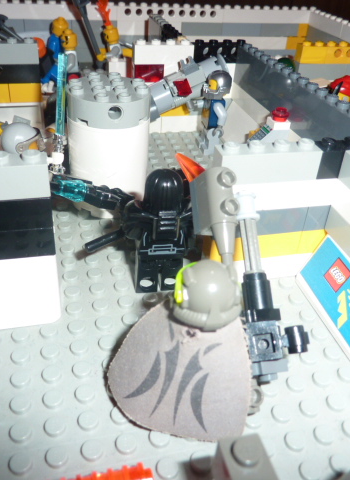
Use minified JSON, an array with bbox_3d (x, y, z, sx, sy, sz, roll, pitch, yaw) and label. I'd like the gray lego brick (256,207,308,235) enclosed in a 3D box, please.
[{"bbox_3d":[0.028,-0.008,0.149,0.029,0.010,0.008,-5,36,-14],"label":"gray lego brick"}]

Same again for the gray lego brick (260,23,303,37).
[{"bbox_3d":[0.079,-0.162,0.354,0.032,0.010,0.008,-5,36,-14],"label":"gray lego brick"}]

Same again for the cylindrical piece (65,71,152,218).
[{"bbox_3d":[-0.027,-0.037,0.186,0.032,0.050,0.032,3,35,-2],"label":"cylindrical piece"}]

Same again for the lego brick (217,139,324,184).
[{"bbox_3d":[0.028,-0.024,0.141,0.032,0.011,0.008,-5,35,-14],"label":"lego brick"}]

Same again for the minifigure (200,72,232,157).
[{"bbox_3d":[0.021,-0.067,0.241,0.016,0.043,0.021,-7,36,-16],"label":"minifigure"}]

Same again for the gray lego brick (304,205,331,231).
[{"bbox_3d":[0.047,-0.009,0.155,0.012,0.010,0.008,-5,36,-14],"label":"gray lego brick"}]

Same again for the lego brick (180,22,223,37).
[{"bbox_3d":[0.020,-0.161,0.353,0.032,0.010,0.008,-5,35,-14],"label":"lego brick"}]

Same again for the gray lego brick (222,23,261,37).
[{"bbox_3d":[0.051,-0.164,0.360,0.032,0.010,0.008,-5,35,-14],"label":"gray lego brick"}]

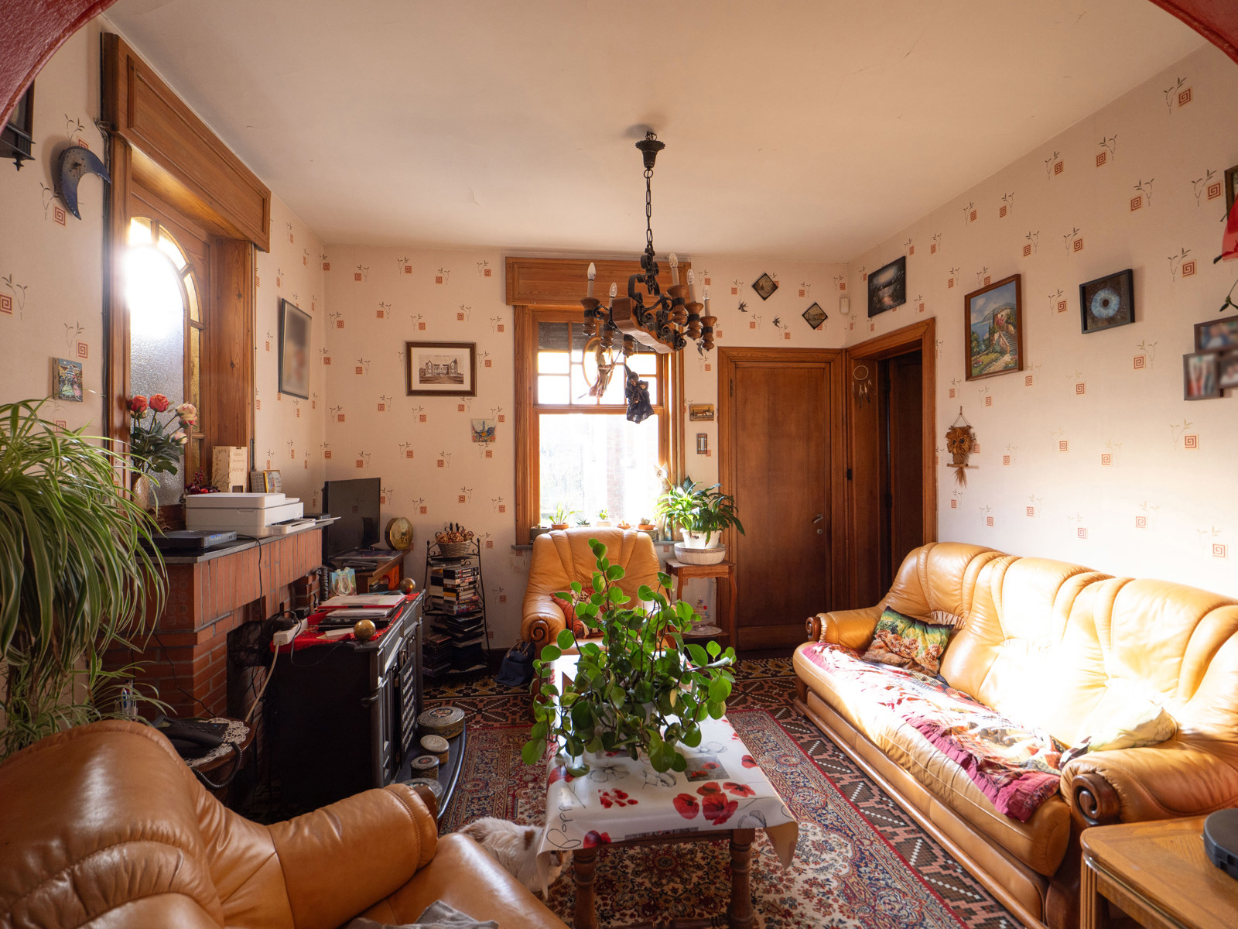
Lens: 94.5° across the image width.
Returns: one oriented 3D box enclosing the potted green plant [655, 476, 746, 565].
[{"bbox_3d":[0.543,0.383,3.969,0.573,0.624,0.483,0,0,-8],"label":"potted green plant"}]

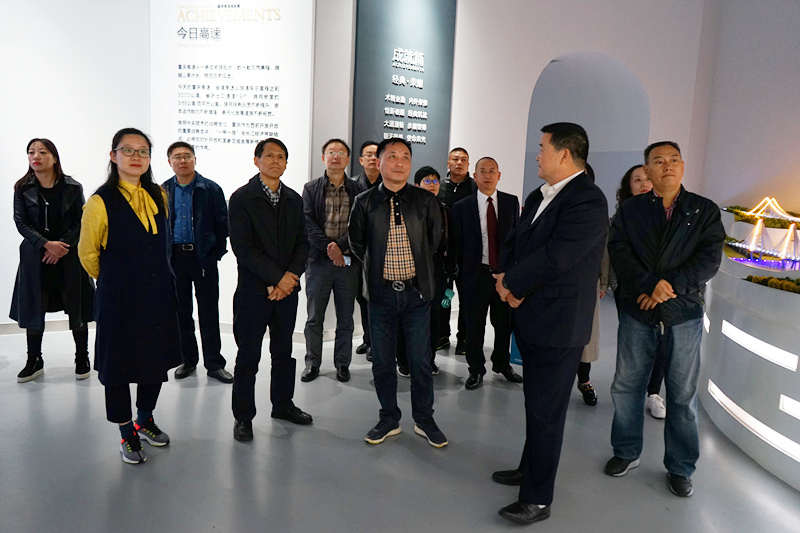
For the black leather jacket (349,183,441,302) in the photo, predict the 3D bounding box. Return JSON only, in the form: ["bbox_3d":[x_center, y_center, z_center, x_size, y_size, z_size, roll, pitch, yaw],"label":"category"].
[{"bbox_3d":[-0.026,-0.141,3.554,0.550,0.680,0.340,2,8,-4],"label":"black leather jacket"}]

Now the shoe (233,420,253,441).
[{"bbox_3d":[-0.910,0.921,3.645,0.105,0.106,0.280,1,7,-12],"label":"shoe"}]

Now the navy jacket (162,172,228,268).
[{"bbox_3d":[-1.481,-0.310,4.416,0.550,0.710,0.320,1,8,-14],"label":"navy jacket"}]

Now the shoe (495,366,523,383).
[{"bbox_3d":[0.871,0.838,4.980,0.100,0.106,0.285,-2,9,-36],"label":"shoe"}]

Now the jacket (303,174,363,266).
[{"bbox_3d":[-0.508,-0.374,4.649,0.500,0.660,0.310,2,7,-4],"label":"jacket"}]

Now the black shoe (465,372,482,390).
[{"bbox_3d":[0.553,0.832,4.676,0.105,0.105,0.285,5,8,17],"label":"black shoe"}]

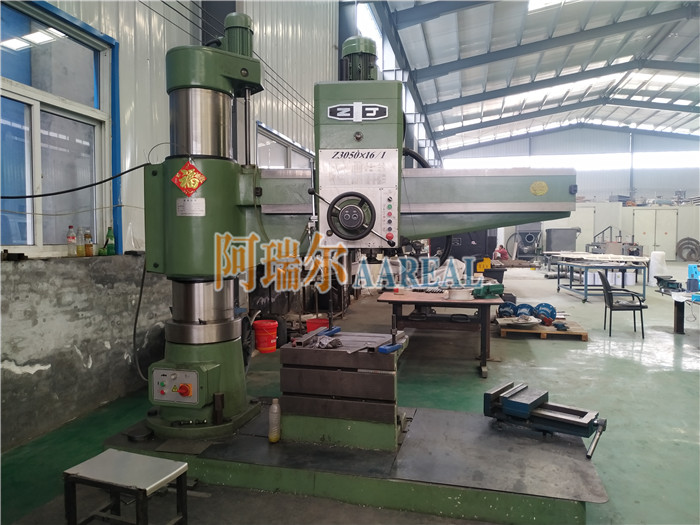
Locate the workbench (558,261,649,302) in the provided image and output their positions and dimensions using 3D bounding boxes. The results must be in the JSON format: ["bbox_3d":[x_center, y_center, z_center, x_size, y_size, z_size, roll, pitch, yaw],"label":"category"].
[{"bbox_3d":[5.294,0.403,10.351,1.260,0.710,1.500,0,3,0],"label":"workbench"}]

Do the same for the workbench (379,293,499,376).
[{"bbox_3d":[0.893,0.683,4.868,1.140,0.700,0.760,1,3,10],"label":"workbench"}]

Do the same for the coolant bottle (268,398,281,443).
[{"bbox_3d":[-0.419,0.875,2.710,0.070,0.230,0.070,0,3,0],"label":"coolant bottle"}]

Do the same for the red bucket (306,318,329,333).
[{"bbox_3d":[-0.364,0.837,5.662,0.275,0.300,0.275,0,3,0],"label":"red bucket"}]

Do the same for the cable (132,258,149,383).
[{"bbox_3d":[-1.338,0.358,3.100,0.110,0.800,0.200,-1,3,-23],"label":"cable"}]

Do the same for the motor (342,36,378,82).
[{"bbox_3d":[0.062,-1.139,2.870,0.210,0.315,0.210,0,3,0],"label":"motor"}]

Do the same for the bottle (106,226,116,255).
[{"bbox_3d":[-1.899,-0.168,3.867,0.064,0.217,0.064,0,3,0],"label":"bottle"}]

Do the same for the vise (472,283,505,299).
[{"bbox_3d":[1.345,0.269,4.715,0.290,0.150,0.150,0,2,-8],"label":"vise"}]

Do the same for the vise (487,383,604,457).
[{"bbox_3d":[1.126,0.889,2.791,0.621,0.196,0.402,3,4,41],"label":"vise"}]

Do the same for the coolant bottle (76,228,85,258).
[{"bbox_3d":[-1.976,-0.149,3.565,0.062,0.212,0.062,0,3,0],"label":"coolant bottle"}]

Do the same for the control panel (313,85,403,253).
[{"bbox_3d":[0.053,-0.514,2.702,0.462,0.885,0.320,0,2,3],"label":"control panel"}]

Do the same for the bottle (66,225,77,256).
[{"bbox_3d":[-1.997,-0.153,3.483,0.066,0.222,0.066,0,3,0],"label":"bottle"}]

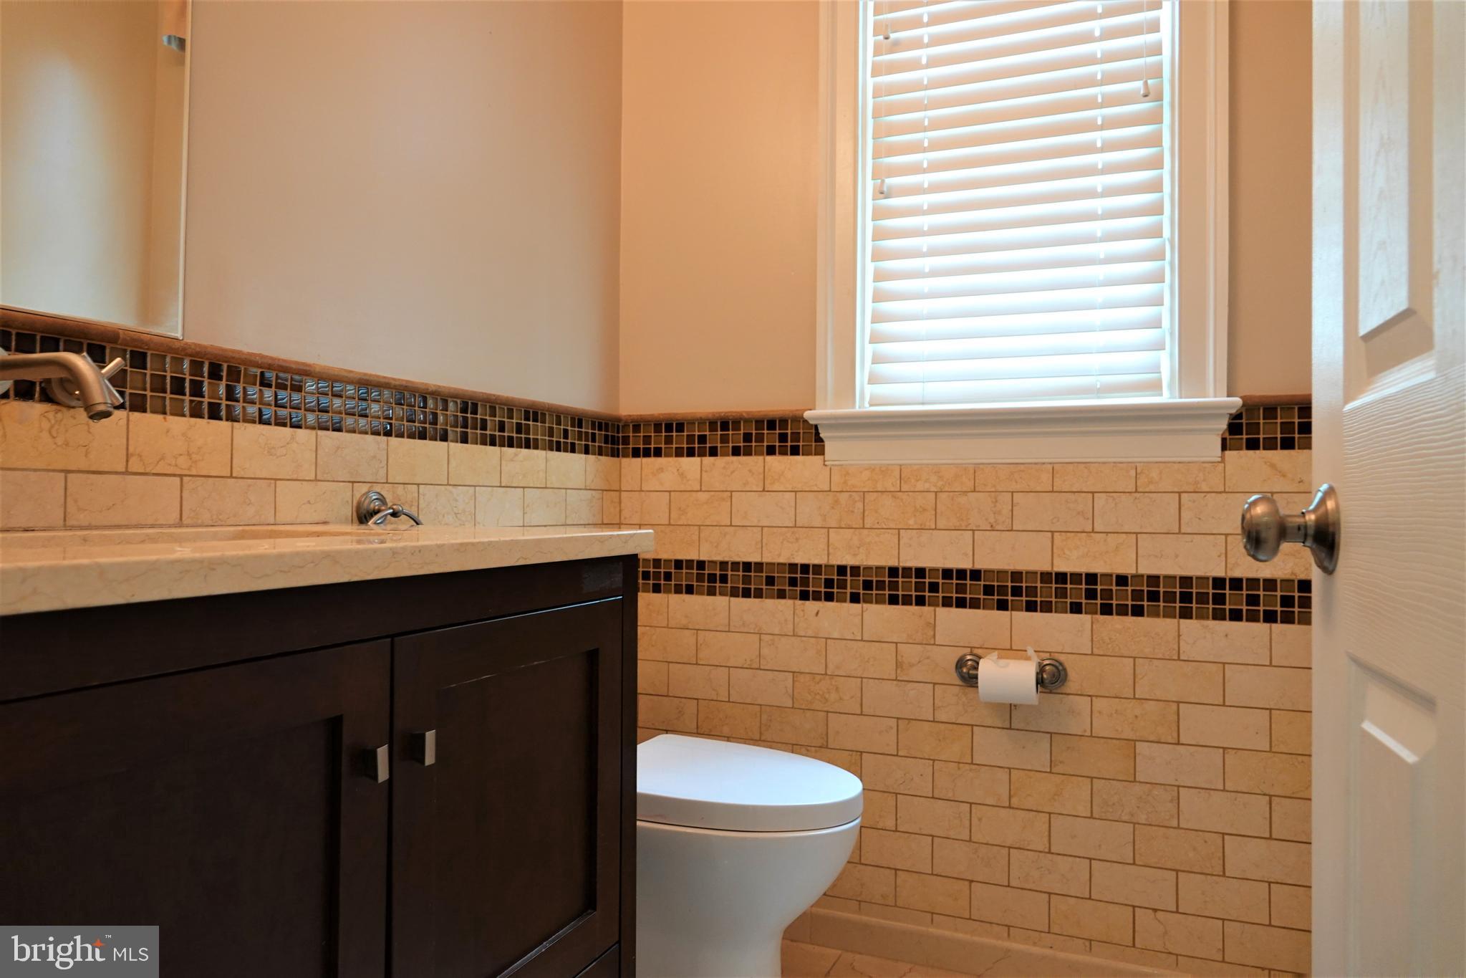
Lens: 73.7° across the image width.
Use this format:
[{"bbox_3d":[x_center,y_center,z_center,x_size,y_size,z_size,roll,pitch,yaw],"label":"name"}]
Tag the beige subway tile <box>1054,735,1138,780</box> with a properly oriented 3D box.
[{"bbox_3d":[0.704,0.522,1.915,0.151,0.076,0.010,0,-1,22],"label":"beige subway tile"}]

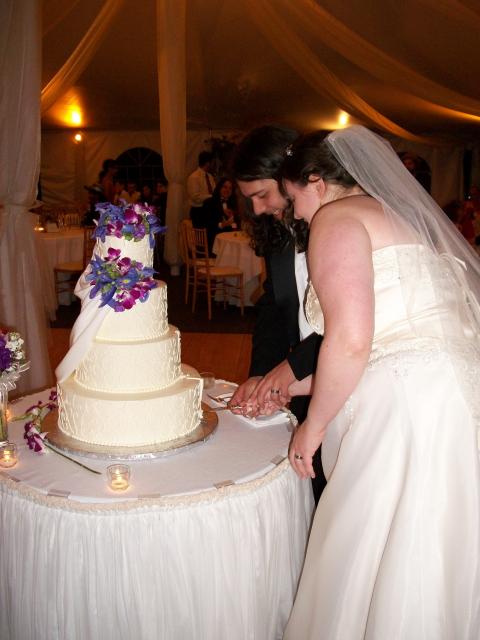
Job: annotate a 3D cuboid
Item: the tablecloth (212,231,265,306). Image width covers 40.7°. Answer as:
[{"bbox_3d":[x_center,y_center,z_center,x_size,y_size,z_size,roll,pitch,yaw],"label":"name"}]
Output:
[{"bbox_3d":[0.412,-0.573,7.409,1.400,0.720,1.400,1,13,0],"label":"tablecloth"}]

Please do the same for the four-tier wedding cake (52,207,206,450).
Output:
[{"bbox_3d":[-0.319,-0.014,1.854,0.420,0.631,0.420,1,13,0],"label":"four-tier wedding cake"}]

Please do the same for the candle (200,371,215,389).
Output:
[{"bbox_3d":[-0.111,0.209,2.266,0.054,0.050,0.054,1,13,0],"label":"candle"}]

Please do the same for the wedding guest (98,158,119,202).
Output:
[{"bbox_3d":[-1.899,-1.511,9.411,0.320,1.610,0.450,1,13,0],"label":"wedding guest"}]

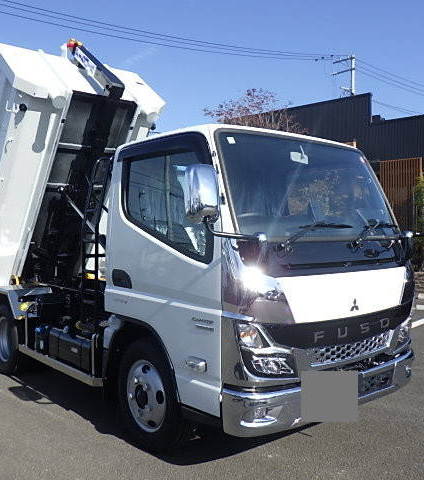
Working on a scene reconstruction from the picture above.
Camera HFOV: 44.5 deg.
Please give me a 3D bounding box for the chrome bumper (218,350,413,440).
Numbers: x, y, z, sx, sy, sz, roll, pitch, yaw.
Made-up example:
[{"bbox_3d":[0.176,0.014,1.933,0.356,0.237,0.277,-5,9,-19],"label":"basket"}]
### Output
[{"bbox_3d":[0.768,0.837,2.990,1.690,0.245,0.250,-1,0,-40],"label":"chrome bumper"}]

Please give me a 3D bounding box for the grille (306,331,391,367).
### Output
[{"bbox_3d":[0.797,0.607,2.950,0.770,0.120,0.080,-1,0,-40],"label":"grille"}]

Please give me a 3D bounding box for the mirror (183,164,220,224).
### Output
[{"bbox_3d":[-0.039,-0.206,2.234,0.165,0.265,0.090,-1,0,-32],"label":"mirror"}]

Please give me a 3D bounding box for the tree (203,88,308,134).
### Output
[{"bbox_3d":[1.319,-1.820,15.992,3.100,5.600,3.100,-1,0,43],"label":"tree"}]

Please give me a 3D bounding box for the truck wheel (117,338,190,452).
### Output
[{"bbox_3d":[-0.346,0.964,3.251,0.200,0.695,0.695,-1,0,-40],"label":"truck wheel"}]

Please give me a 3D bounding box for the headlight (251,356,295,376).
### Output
[{"bbox_3d":[0.286,0.629,2.615,0.220,0.112,0.115,-1,0,-28],"label":"headlight"}]

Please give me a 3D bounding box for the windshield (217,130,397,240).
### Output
[{"bbox_3d":[0.658,-0.338,3.097,1.500,0.660,0.160,-1,-24,-40],"label":"windshield"}]

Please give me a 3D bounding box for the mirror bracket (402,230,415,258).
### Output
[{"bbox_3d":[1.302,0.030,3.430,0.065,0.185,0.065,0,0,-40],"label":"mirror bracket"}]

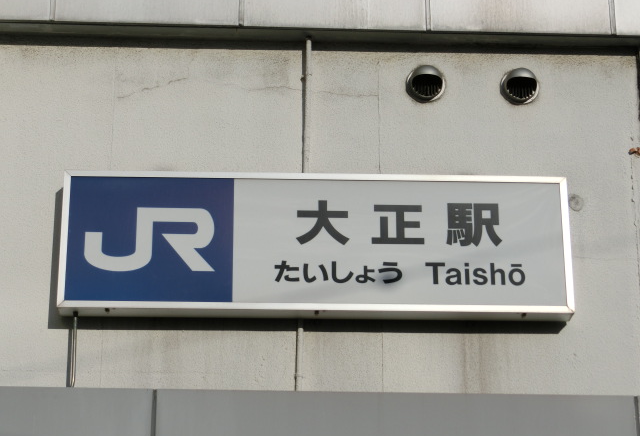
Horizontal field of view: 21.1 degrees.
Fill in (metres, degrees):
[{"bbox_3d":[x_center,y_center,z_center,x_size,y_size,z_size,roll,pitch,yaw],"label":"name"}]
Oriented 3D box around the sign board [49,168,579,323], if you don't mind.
[{"bbox_3d":[-0.015,0.134,8.161,2.400,0.676,0.142,1,-20,-2],"label":"sign board"}]

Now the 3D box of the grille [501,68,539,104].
[{"bbox_3d":[0.999,-0.665,8.534,0.195,0.195,0.080,1,-20,-2],"label":"grille"}]

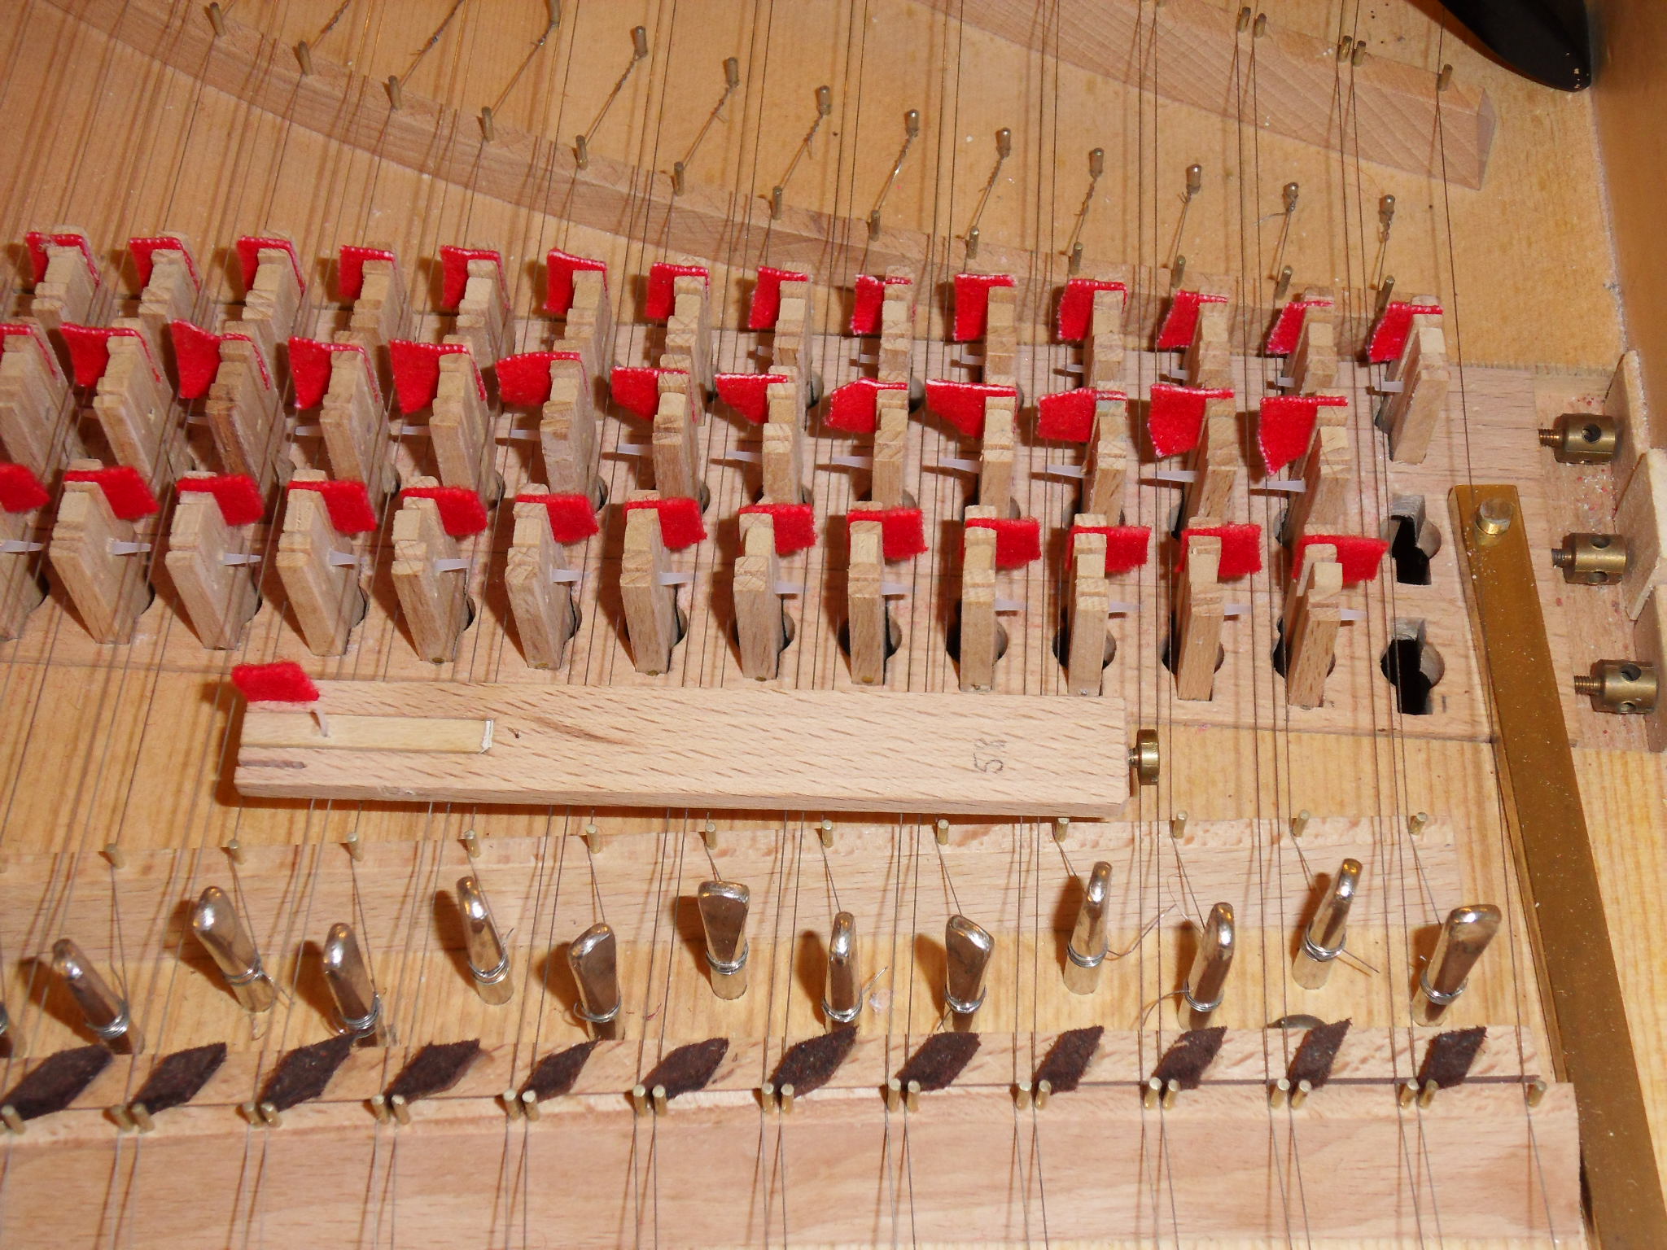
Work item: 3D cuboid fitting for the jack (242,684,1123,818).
[{"bbox_3d":[-0.017,0.014,0.293,0.103,0.004,0.014,1,57,1],"label":"jack"}]

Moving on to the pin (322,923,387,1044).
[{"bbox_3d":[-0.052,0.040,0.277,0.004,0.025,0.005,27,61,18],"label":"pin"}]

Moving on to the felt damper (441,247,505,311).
[{"bbox_3d":[-0.048,-0.046,0.332,0.009,0.012,0.002,3,57,2],"label":"felt damper"}]

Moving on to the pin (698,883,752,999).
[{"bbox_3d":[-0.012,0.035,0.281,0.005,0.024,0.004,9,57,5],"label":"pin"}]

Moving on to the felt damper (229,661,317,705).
[{"bbox_3d":[-0.064,0.007,0.290,0.009,0.009,0.002,1,59,2],"label":"felt damper"}]

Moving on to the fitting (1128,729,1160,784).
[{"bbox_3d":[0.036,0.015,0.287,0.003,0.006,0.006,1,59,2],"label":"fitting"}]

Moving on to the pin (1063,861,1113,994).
[{"bbox_3d":[0.029,0.035,0.281,0.004,0.026,0.005,12,60,8],"label":"pin"}]

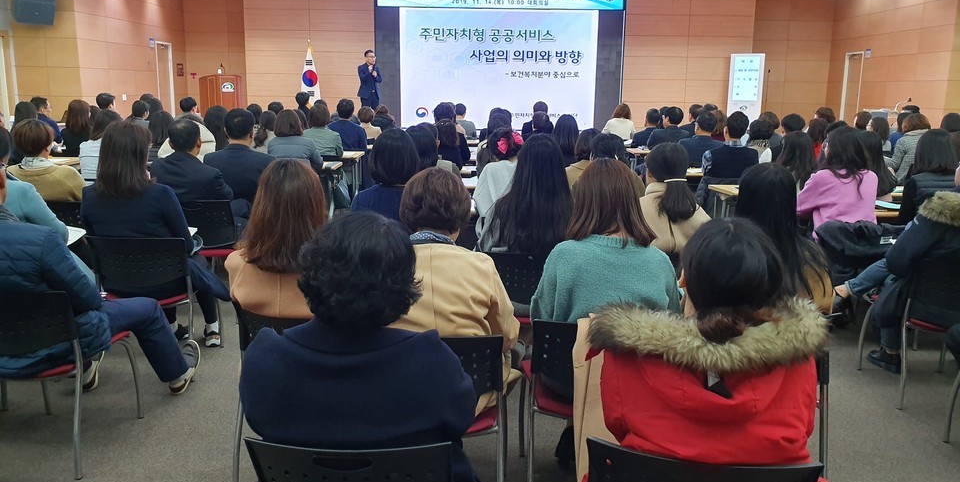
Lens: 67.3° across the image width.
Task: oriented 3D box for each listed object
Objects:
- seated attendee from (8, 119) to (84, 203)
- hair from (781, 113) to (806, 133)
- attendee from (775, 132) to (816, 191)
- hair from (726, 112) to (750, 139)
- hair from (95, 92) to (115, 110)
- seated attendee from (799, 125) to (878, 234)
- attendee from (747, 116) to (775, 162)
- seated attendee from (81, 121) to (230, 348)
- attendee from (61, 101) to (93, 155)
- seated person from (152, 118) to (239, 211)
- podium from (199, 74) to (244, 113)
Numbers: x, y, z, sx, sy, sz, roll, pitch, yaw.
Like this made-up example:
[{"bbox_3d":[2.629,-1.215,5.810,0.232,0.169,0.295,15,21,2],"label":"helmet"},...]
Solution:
[{"bbox_3d":[-2.810,-0.182,4.709,0.500,1.230,0.800,3,13,10],"label":"seated attendee"},{"bbox_3d":[2.797,-1.031,6.464,0.190,0.210,0.210,0,12,-4],"label":"hair"},{"bbox_3d":[2.301,-0.236,5.295,0.460,1.210,0.800,0,13,-5],"label":"attendee"},{"bbox_3d":[2.246,-1.013,6.281,0.185,0.235,0.210,0,12,-4],"label":"hair"},{"bbox_3d":[-3.890,-1.433,7.493,0.180,0.200,0.210,6,13,23],"label":"hair"},{"bbox_3d":[2.183,-0.061,4.443,0.520,1.250,0.800,-2,13,-12],"label":"seated attendee"},{"bbox_3d":[2.724,-0.606,7.205,0.500,1.260,0.780,0,12,-1],"label":"attendee"},{"bbox_3d":[-1.742,0.035,3.943,0.500,1.330,0.740,2,12,6],"label":"seated attendee"},{"bbox_3d":[-4.016,-0.748,7.571,0.440,1.330,0.720,3,12,12],"label":"attendee"},{"bbox_3d":[-1.825,-0.168,5.004,0.520,1.290,0.780,4,12,18],"label":"seated person"},{"bbox_3d":[-4.294,-2.144,11.960,0.680,1.200,0.500,-8,15,-33],"label":"podium"}]

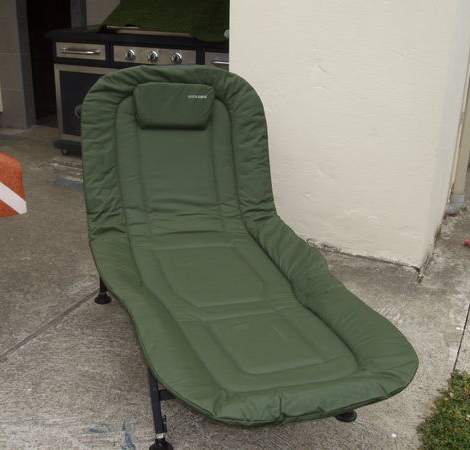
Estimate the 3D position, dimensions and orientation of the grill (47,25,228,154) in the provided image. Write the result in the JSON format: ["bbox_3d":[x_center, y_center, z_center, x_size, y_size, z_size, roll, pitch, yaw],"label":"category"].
[{"bbox_3d":[-0.534,-1.015,4.573,1.620,1.110,0.600,11,21,26],"label":"grill"}]

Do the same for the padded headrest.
[{"bbox_3d":[-0.235,-0.469,2.460,0.312,0.172,0.080,-2,-10,-9],"label":"padded headrest"}]

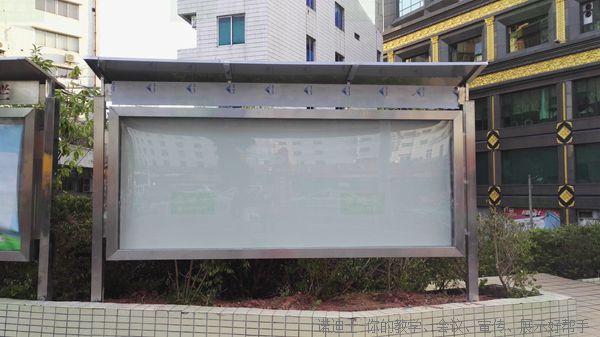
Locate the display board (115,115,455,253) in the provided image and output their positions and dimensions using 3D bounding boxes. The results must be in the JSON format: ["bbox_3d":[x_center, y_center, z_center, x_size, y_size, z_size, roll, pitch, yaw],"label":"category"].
[{"bbox_3d":[-0.094,0.129,3.750,2.919,1.140,0.040,0,-2,-2],"label":"display board"}]

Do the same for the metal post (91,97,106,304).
[{"bbox_3d":[-1.717,0.261,3.679,0.085,1.743,0.055,0,-2,-2],"label":"metal post"}]

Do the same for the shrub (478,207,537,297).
[{"bbox_3d":[1.915,0.755,3.982,0.480,0.810,0.480,0,-2,-2],"label":"shrub"}]

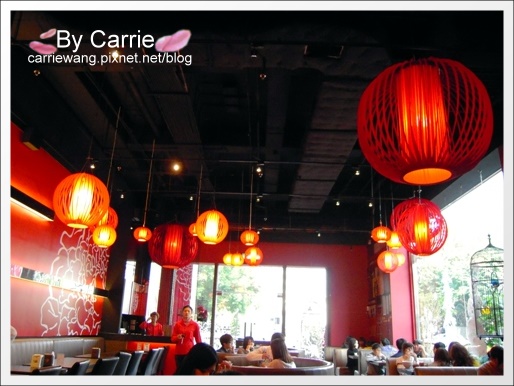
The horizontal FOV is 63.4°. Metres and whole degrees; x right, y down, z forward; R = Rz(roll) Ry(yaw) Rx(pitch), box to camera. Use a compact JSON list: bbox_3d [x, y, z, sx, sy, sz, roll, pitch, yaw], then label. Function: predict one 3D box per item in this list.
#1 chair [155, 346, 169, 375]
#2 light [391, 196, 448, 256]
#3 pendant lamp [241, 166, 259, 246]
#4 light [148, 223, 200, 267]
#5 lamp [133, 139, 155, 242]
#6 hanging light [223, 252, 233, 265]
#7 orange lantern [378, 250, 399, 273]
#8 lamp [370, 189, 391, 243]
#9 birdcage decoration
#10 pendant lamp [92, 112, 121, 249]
[{"bbox_3d":[-1.931,3.147,7.182,0.550,0.880,0.460,2,-18,1],"label":"chair"},{"bbox_3d":[1.813,0.387,4.600,0.590,0.610,0.590,2,-18,2],"label":"light"},{"bbox_3d":[-0.087,0.191,6.310,0.280,1.245,0.280,2,-18,2],"label":"pendant lamp"},{"bbox_3d":[-1.305,0.828,6.500,0.790,0.700,0.790,2,-18,2],"label":"light"},{"bbox_3d":[-1.894,-0.081,7.310,0.320,1.890,0.320,2,-18,1],"label":"lamp"},{"bbox_3d":[-0.589,1.375,8.600,0.255,0.255,0.255,2,-18,2],"label":"hanging light"},{"bbox_3d":[2.510,1.327,8.000,0.400,0.420,0.400,2,-18,2],"label":"orange lantern"},{"bbox_3d":[2.122,0.368,7.141,0.330,0.940,0.330,2,-18,1],"label":"lamp"},{"bbox_3d":[2.785,1.083,4.897,0.490,1.200,0.490,2,-18,1],"label":"birdcage decoration"},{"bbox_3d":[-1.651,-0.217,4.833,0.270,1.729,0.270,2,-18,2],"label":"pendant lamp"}]

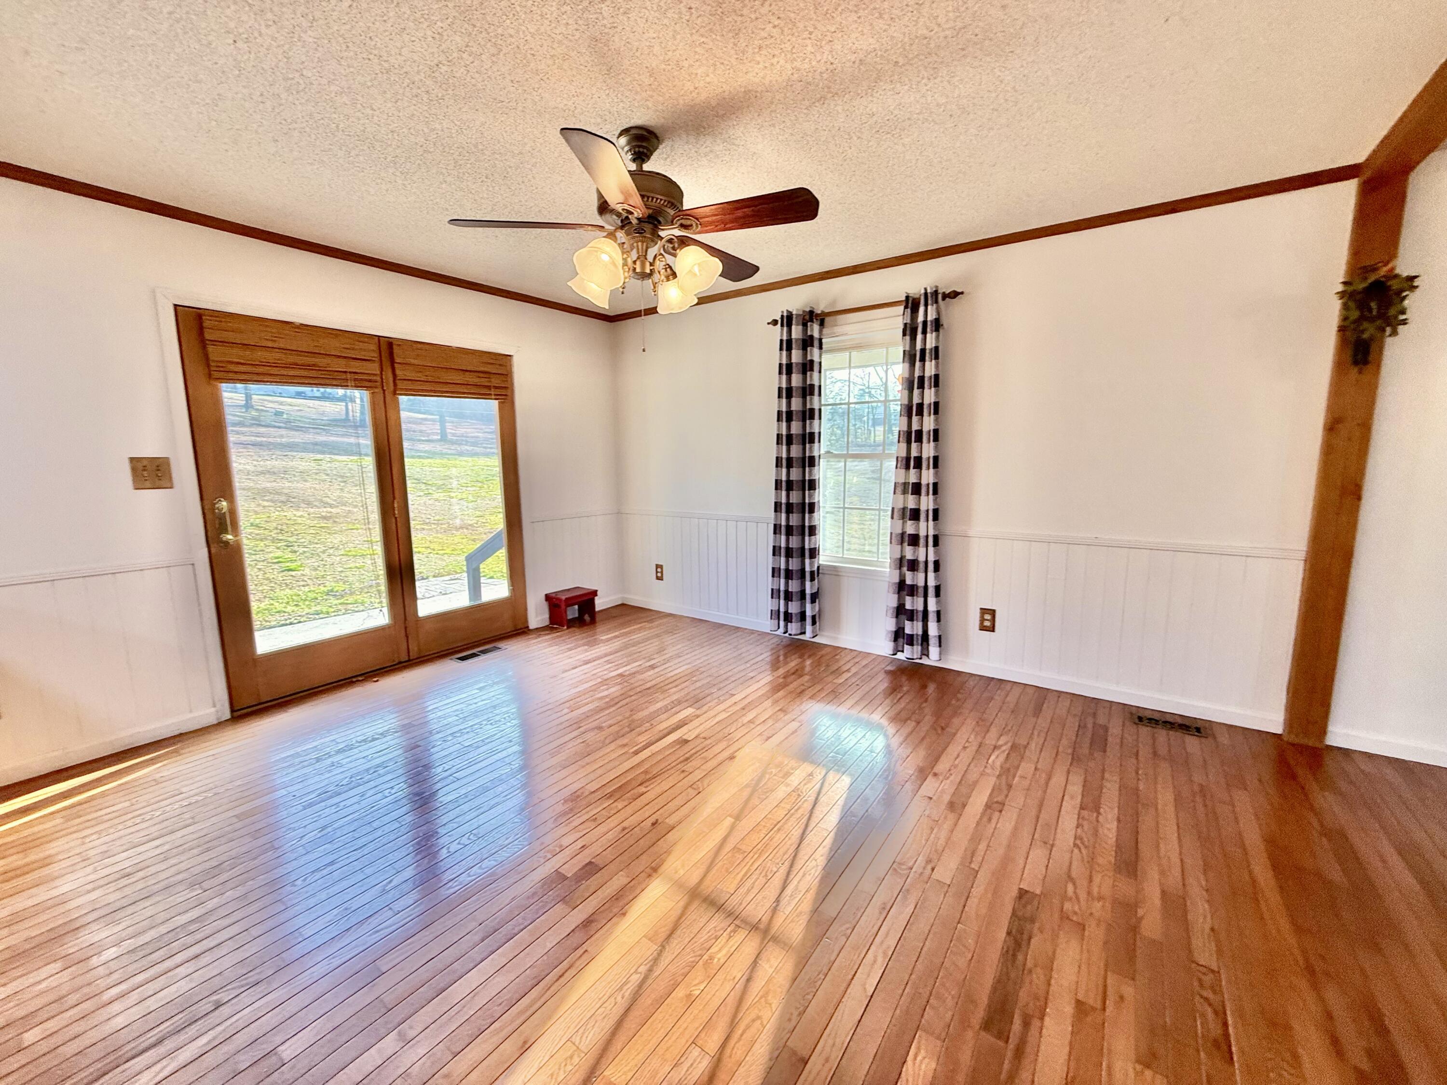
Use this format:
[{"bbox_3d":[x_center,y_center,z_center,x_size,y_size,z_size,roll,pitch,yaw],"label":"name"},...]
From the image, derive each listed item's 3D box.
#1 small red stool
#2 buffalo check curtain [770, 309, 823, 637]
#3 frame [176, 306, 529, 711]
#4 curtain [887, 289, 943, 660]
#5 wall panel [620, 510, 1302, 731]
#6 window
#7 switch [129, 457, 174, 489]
[{"bbox_3d":[-1.183,0.514,4.588,0.236,0.247,0.325,5,10,35],"label":"small red stool"},{"bbox_3d":[0.482,-0.410,3.919,0.335,2.120,0.120,5,10,35],"label":"buffalo check curtain"},{"bbox_3d":[-2.033,-0.221,3.593,0.100,2.014,1.802,5,10,35],"label":"frame"},{"bbox_3d":[1.140,-0.347,3.456,0.300,2.120,0.120,5,10,35],"label":"curtain"},{"bbox_3d":[0.821,0.293,3.879,4.303,0.854,0.040,5,10,35],"label":"wall panel"},{"bbox_3d":[0.910,-0.556,3.756,0.780,1.411,0.090,5,10,35],"label":"window"},{"bbox_3d":[-2.618,-0.316,2.680,0.018,0.144,0.133,5,10,35],"label":"switch"}]

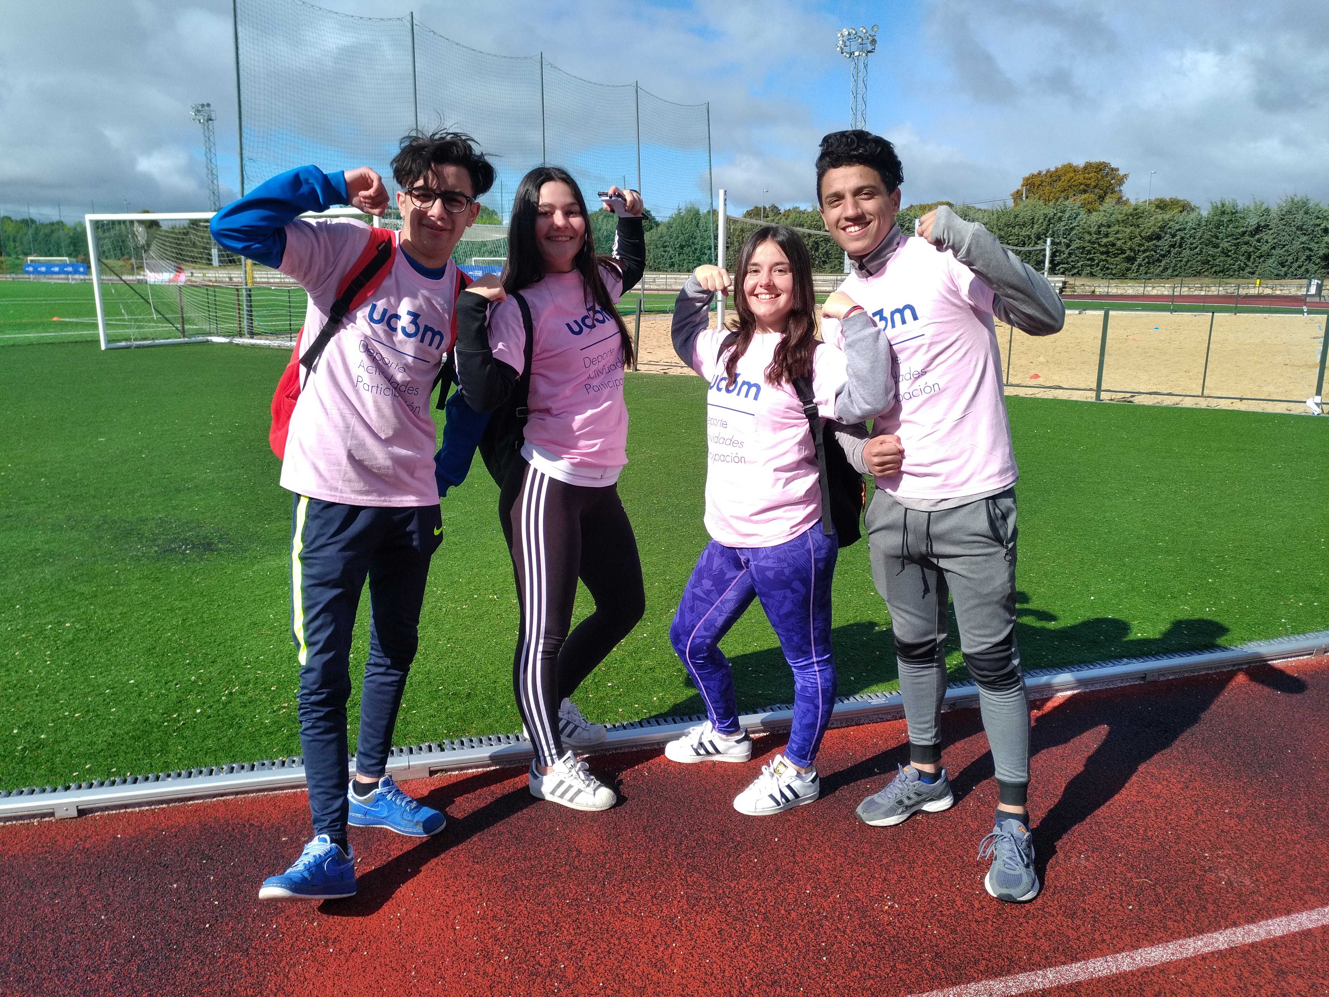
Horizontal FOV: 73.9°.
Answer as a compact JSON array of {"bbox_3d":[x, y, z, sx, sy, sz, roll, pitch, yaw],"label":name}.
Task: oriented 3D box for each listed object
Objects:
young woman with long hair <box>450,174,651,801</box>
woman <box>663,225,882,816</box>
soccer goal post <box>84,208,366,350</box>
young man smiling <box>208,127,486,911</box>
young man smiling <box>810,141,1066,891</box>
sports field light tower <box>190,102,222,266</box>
[{"bbox_3d":[-0.290,0.033,2.370,0.450,1.700,0.530,13,19,40],"label":"young woman with long hair"},{"bbox_3d":[0.270,0.094,2.403,0.590,1.575,0.470,13,19,40],"label":"woman"},{"bbox_3d":[-6.445,-3.638,15.072,6.900,2.330,2.100,7,16,24],"label":"soccer goal post"},{"bbox_3d":[-0.681,0.083,2.069,0.650,1.745,0.480,-10,18,-37],"label":"young man smiling"},{"bbox_3d":[0.681,0.086,2.096,0.550,1.750,0.500,11,18,36],"label":"young man smiling"},{"bbox_3d":[-52.134,-35.602,100.431,2.800,17.800,2.300,8,16,26],"label":"sports field light tower"}]

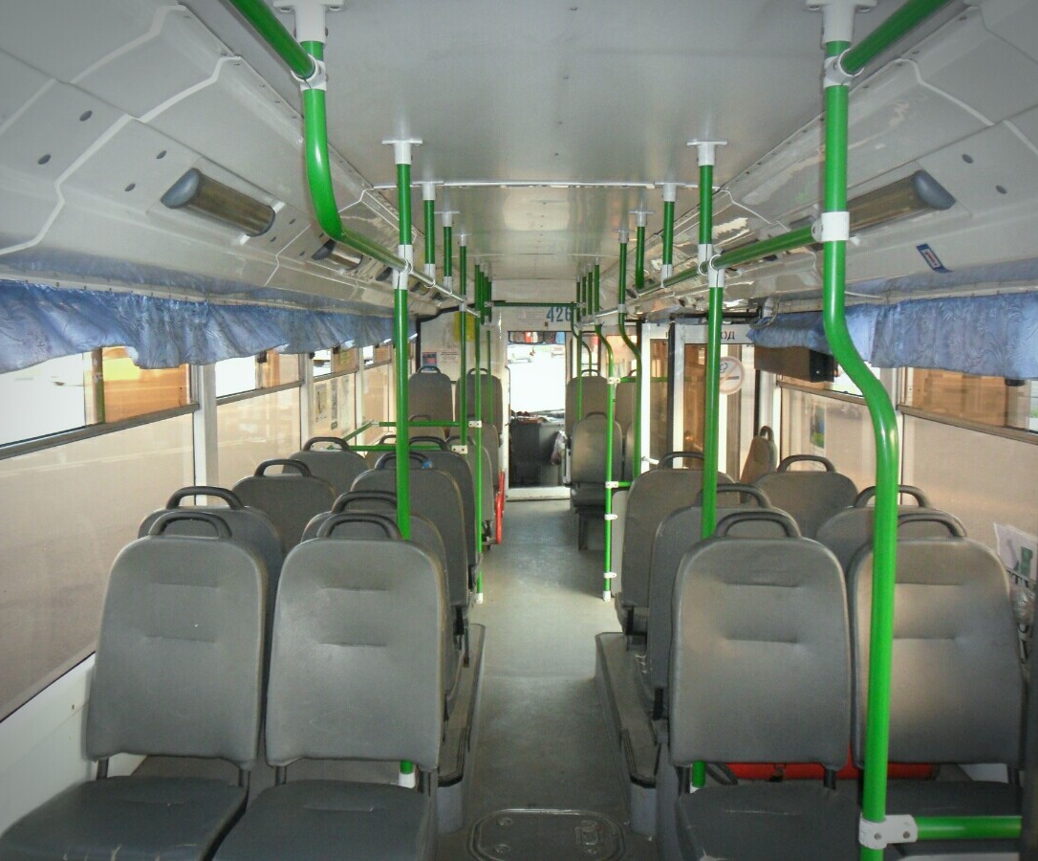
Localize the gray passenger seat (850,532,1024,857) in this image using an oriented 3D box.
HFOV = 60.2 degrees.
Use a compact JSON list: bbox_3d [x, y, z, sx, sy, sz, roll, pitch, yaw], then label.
[{"bbox_3d":[1.038,0.620,2.061,0.440,0.790,0.540,0,6,0],"label":"gray passenger seat"}]

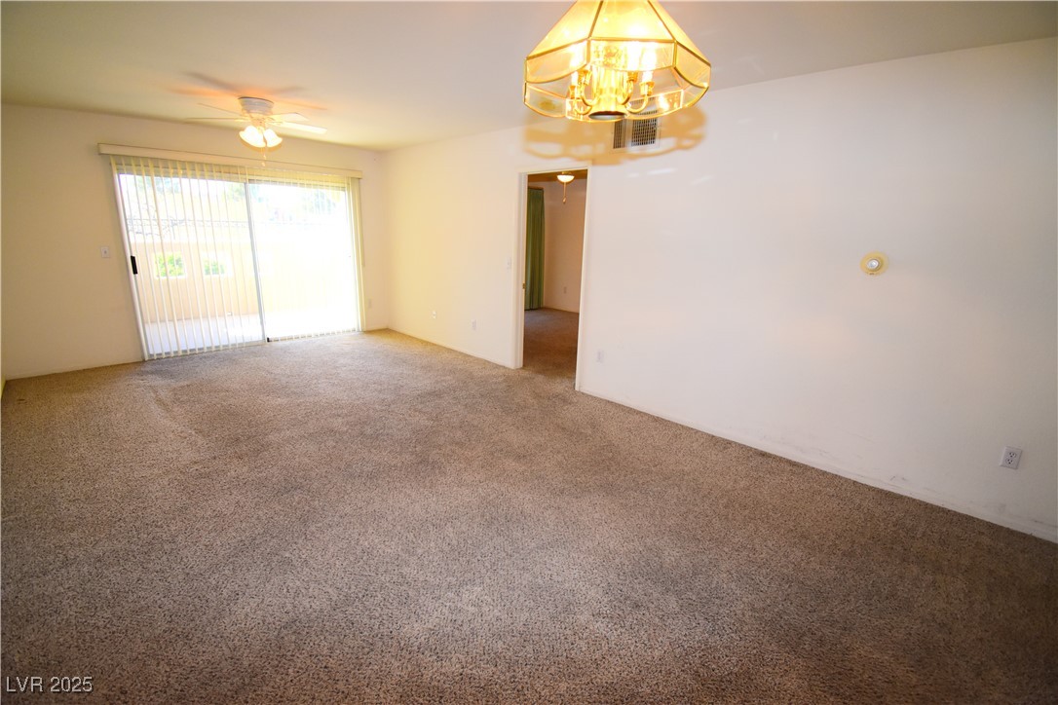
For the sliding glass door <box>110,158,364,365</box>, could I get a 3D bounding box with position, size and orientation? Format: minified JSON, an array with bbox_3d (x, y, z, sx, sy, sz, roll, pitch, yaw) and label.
[{"bbox_3d":[-3.268,-1.095,5.357,0.120,2.040,2.430,16,20,41],"label":"sliding glass door"}]

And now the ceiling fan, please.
[{"bbox_3d":[-2.224,-1.878,3.639,1.080,0.380,1.080,8,16,20],"label":"ceiling fan"}]

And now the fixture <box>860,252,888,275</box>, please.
[{"bbox_3d":[1.984,-0.511,2.536,0.130,0.135,0.060,16,20,41],"label":"fixture"}]

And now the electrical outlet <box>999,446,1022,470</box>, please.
[{"bbox_3d":[2.535,0.557,2.318,0.071,0.115,0.010,16,20,41],"label":"electrical outlet"}]

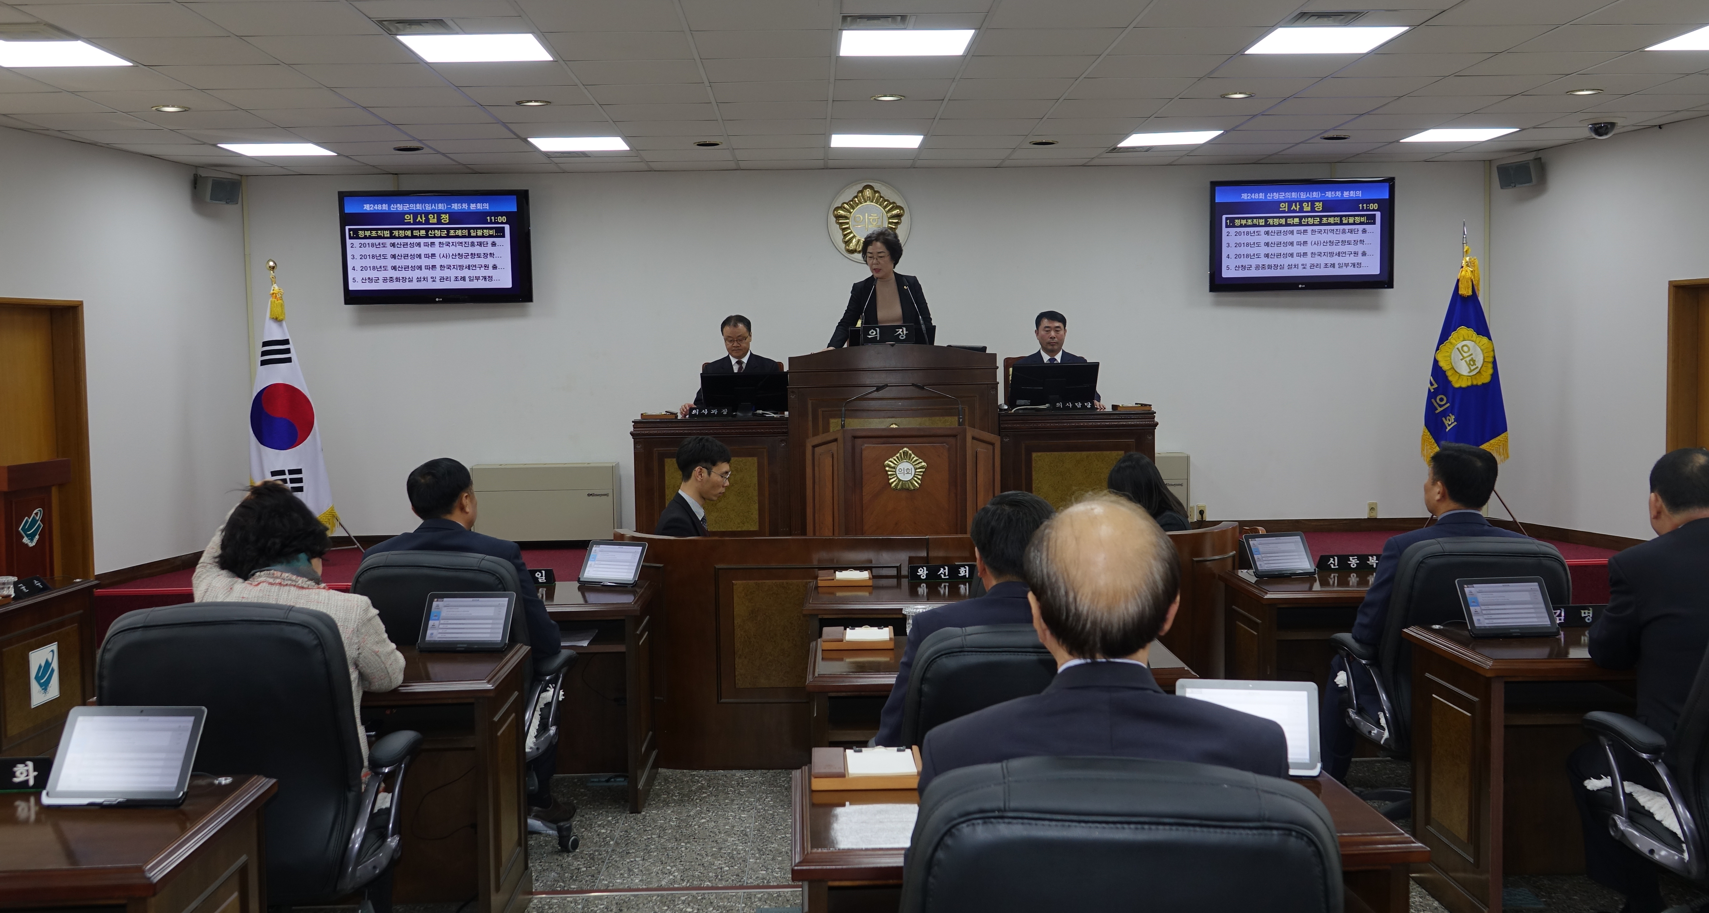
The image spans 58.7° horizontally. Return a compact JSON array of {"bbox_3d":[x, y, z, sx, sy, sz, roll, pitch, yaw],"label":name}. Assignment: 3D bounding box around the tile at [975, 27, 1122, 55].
[{"bbox_3d":[0.850,-1.838,6.735,0.598,0.020,0.592,-1,4,-2],"label":"tile"}]

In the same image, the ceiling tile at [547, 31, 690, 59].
[{"bbox_3d":[-0.986,-1.757,6.481,0.600,0.020,0.585,-1,4,-2],"label":"ceiling tile"}]

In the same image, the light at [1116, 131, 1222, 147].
[{"bbox_3d":[2.014,-2.046,9.700,0.590,0.050,0.585,-1,4,-2],"label":"light"}]

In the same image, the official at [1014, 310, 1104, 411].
[{"bbox_3d":[1.257,-0.235,9.312,0.560,1.320,0.720,-1,4,-2],"label":"official"}]

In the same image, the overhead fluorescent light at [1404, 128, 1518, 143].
[{"bbox_3d":[3.888,-2.078,9.752,0.590,0.050,0.585,-1,4,-2],"label":"overhead fluorescent light"}]

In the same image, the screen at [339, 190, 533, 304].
[{"bbox_3d":[-2.879,-1.438,10.448,1.290,0.770,0.080,-1,10,-4],"label":"screen"}]

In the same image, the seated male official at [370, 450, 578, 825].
[{"bbox_3d":[-1.316,0.655,5.216,0.570,1.336,0.760,0,4,7],"label":"seated male official"}]

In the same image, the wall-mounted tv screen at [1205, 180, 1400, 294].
[{"bbox_3d":[3.179,-1.573,10.820,1.298,0.782,0.080,-1,5,2],"label":"wall-mounted tv screen"}]

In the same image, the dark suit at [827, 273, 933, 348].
[{"bbox_3d":[0.163,-0.745,9.180,0.620,0.750,0.360,-1,4,5],"label":"dark suit"}]

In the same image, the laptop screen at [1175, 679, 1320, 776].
[{"bbox_3d":[0.769,0.526,2.961,0.266,0.183,0.012,0,-23,10],"label":"laptop screen"}]

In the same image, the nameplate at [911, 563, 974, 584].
[{"bbox_3d":[0.336,0.438,5.710,0.258,0.066,0.060,-1,4,0],"label":"nameplate"}]

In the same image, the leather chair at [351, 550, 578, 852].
[{"bbox_3d":[-1.222,0.768,4.813,0.660,1.020,0.700,-1,4,1],"label":"leather chair"}]

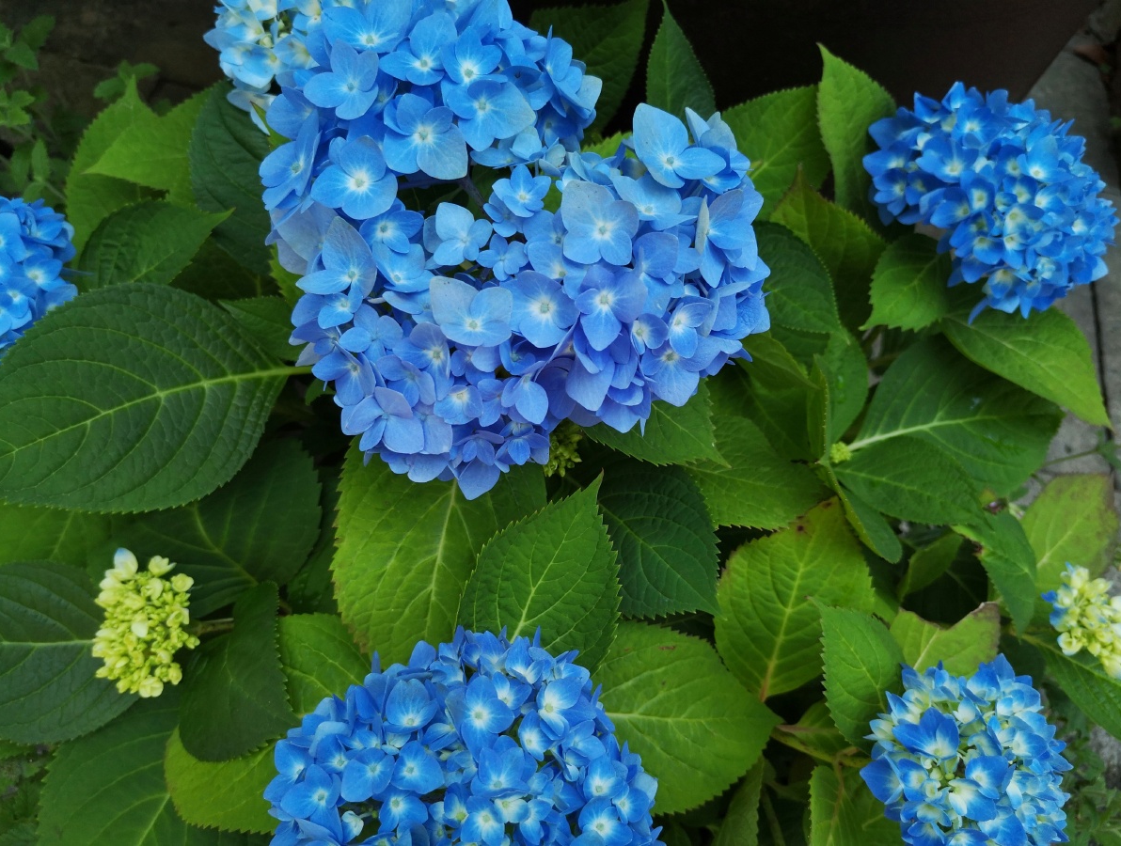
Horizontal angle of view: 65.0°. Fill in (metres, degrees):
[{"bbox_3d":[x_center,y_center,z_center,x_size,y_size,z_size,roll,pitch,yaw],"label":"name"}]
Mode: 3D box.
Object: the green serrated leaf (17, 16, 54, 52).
[{"bbox_3d":[-0.578,-0.430,0.970,0.028,0.010,0.054,19,60,5],"label":"green serrated leaf"}]

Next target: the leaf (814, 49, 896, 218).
[{"bbox_3d":[0.184,-0.182,0.551,0.051,0.035,0.143,2,66,-12],"label":"leaf"}]

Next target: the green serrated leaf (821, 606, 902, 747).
[{"bbox_3d":[0.180,0.151,0.530,0.063,0.022,0.089,-32,63,16],"label":"green serrated leaf"}]

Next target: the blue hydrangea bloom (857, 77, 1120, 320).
[{"bbox_3d":[0.242,-0.125,0.495,0.132,0.100,0.122,5,59,-10],"label":"blue hydrangea bloom"}]

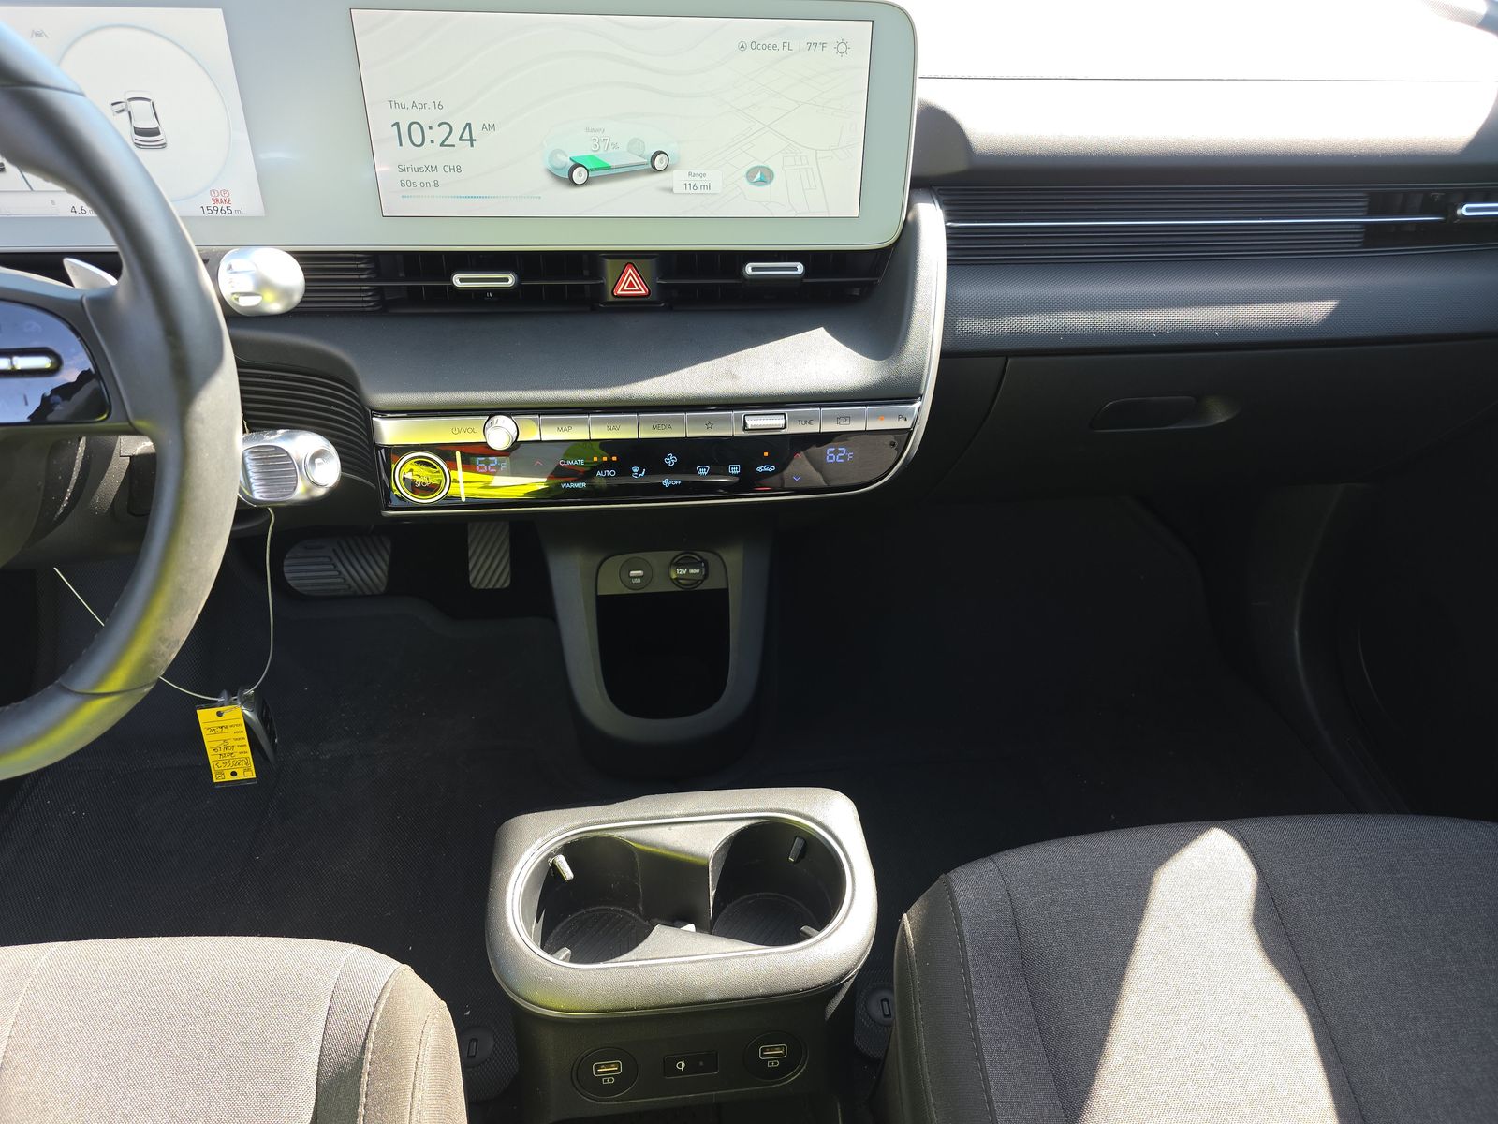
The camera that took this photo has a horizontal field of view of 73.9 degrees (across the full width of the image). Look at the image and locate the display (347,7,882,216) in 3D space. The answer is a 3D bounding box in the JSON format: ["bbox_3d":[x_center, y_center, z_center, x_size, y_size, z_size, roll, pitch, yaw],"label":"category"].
[{"bbox_3d":[-0.075,-0.264,0.596,0.294,0.111,0.014,-2,30,-6],"label":"display"}]

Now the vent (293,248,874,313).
[{"bbox_3d":[-0.104,-0.189,0.668,0.390,0.042,0.033,-2,30,-6],"label":"vent"}]

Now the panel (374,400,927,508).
[{"bbox_3d":[-0.063,-0.068,0.648,0.346,0.064,0.025,-2,26,-7],"label":"panel"}]

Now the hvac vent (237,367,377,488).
[{"bbox_3d":[-0.289,-0.089,0.645,0.098,0.064,0.042,1,26,1],"label":"hvac vent"}]

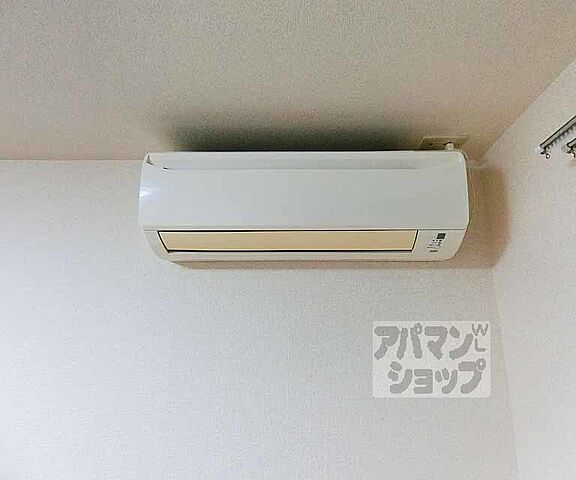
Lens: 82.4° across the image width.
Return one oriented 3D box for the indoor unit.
[{"bbox_3d":[0.037,-0.078,0.925,0.800,0.265,0.205,0,-15,1],"label":"indoor unit"}]

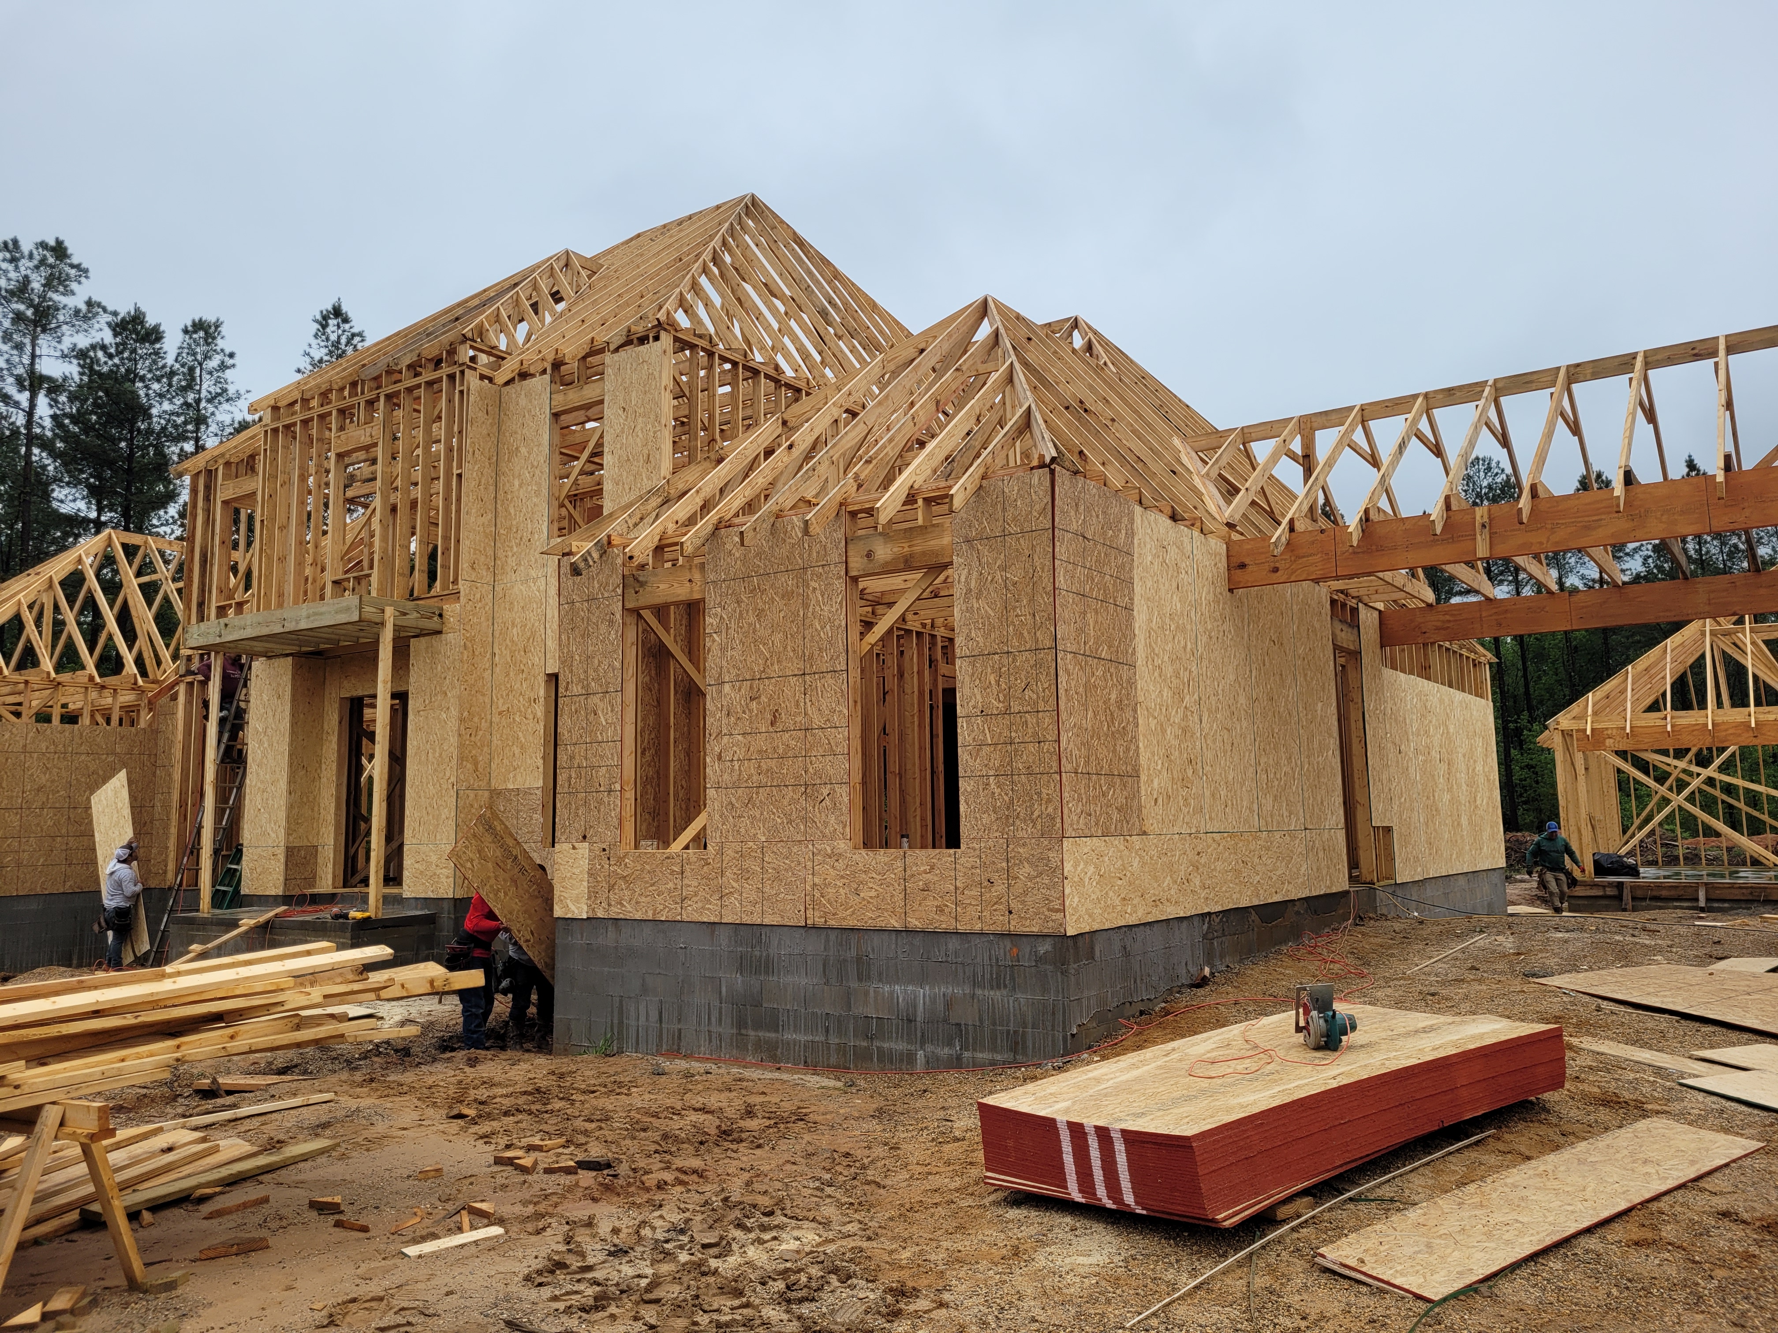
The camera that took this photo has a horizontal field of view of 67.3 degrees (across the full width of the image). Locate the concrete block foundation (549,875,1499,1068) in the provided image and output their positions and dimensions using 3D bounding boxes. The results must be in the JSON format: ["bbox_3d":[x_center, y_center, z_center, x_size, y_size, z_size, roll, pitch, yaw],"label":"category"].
[{"bbox_3d":[3.266,3.096,15.629,4.790,1.080,14.350,-6,-8,34],"label":"concrete block foundation"}]

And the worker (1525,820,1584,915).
[{"bbox_3d":[11.122,3.352,22.300,0.900,1.560,0.600,-3,-7,19],"label":"worker"}]

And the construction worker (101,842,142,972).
[{"bbox_3d":[-10.421,3.247,18.150,0.520,1.740,0.550,-7,-9,40],"label":"construction worker"}]

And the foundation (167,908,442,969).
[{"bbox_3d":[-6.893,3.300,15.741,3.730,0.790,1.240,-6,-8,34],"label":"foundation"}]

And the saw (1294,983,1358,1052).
[{"bbox_3d":[2.028,1.628,6.200,0.250,0.300,0.240,0,-7,-6],"label":"saw"}]

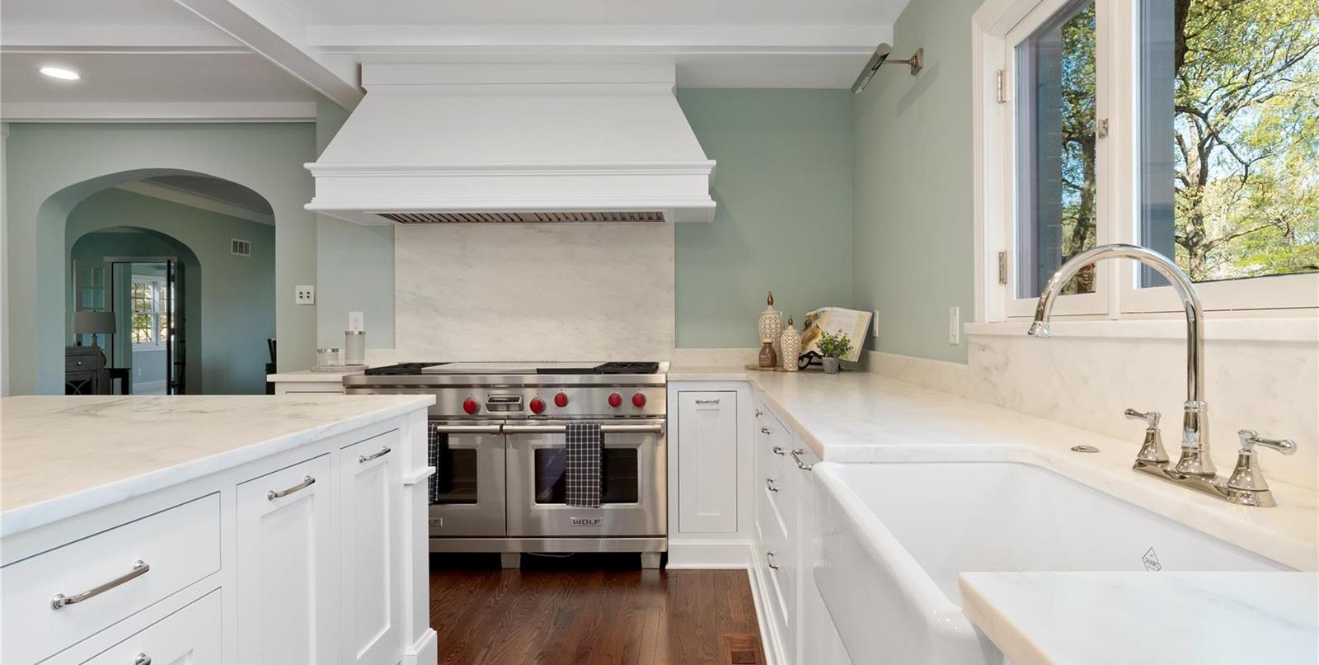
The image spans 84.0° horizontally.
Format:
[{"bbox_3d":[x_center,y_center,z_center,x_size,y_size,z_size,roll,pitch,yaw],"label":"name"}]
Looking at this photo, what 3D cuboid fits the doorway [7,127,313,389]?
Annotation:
[{"bbox_3d":[-2.999,-0.076,4.520,1.880,2.399,0.200,0,0,1],"label":"doorway"}]

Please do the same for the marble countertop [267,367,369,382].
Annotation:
[{"bbox_3d":[-1.672,0.216,3.795,0.370,0.032,0.635,0,0,2],"label":"marble countertop"}]

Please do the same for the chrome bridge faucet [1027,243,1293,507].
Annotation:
[{"bbox_3d":[0.655,0.040,1.030,0.270,0.333,0.350,0,0,3],"label":"chrome bridge faucet"}]

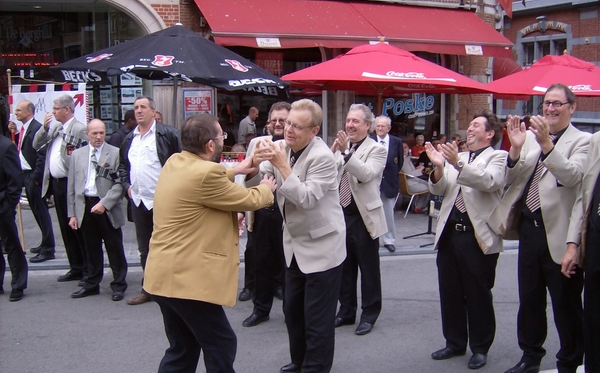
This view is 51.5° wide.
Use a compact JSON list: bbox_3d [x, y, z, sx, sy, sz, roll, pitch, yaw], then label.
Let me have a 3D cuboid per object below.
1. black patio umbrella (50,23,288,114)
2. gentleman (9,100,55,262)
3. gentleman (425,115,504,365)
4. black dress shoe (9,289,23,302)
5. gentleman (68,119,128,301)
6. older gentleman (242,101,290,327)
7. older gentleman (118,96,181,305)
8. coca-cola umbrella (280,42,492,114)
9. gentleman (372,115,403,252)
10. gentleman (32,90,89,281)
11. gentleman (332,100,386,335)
[{"bbox_3d":[-1.716,-0.721,8.165,3.100,2.776,3.100,0,6,-5],"label":"black patio umbrella"},{"bbox_3d":[-2.957,-0.079,6.866,0.520,1.730,0.550,-2,6,-28],"label":"gentleman"},{"bbox_3d":[1.157,0.345,4.219,0.540,1.670,0.540,5,7,40],"label":"gentleman"},{"bbox_3d":[-2.599,0.961,5.747,0.110,0.110,0.300,-1,6,-14],"label":"black dress shoe"},{"bbox_3d":[-1.902,0.200,5.805,0.540,1.650,0.360,1,6,13],"label":"gentleman"},{"bbox_3d":[-0.196,0.211,5.065,0.580,1.750,0.450,2,6,15],"label":"older gentleman"},{"bbox_3d":[-1.338,0.122,5.511,0.590,1.820,0.390,2,6,18],"label":"older gentleman"},{"bbox_3d":[1.250,-0.818,9.566,2.850,2.742,2.850,1,6,2],"label":"coca-cola umbrella"},{"bbox_3d":[1.038,-0.065,7.520,0.520,1.640,0.360,1,6,8],"label":"gentleman"},{"bbox_3d":[-2.289,0.016,6.190,0.520,1.860,0.430,4,7,33],"label":"gentleman"},{"bbox_3d":[0.420,0.236,4.816,0.510,1.750,0.440,5,7,42],"label":"gentleman"}]

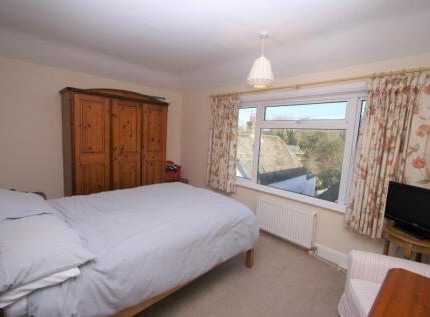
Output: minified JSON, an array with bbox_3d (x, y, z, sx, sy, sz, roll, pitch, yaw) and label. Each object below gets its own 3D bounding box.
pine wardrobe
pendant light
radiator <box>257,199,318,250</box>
[{"bbox_3d":[-1.505,0.046,3.158,0.550,2.051,1.430,9,9,42],"label":"pine wardrobe"},{"bbox_3d":[0.509,-1.049,2.114,0.287,0.566,0.287,9,9,42],"label":"pendant light"},{"bbox_3d":[0.972,0.887,2.802,0.808,0.465,0.090,9,9,42],"label":"radiator"}]

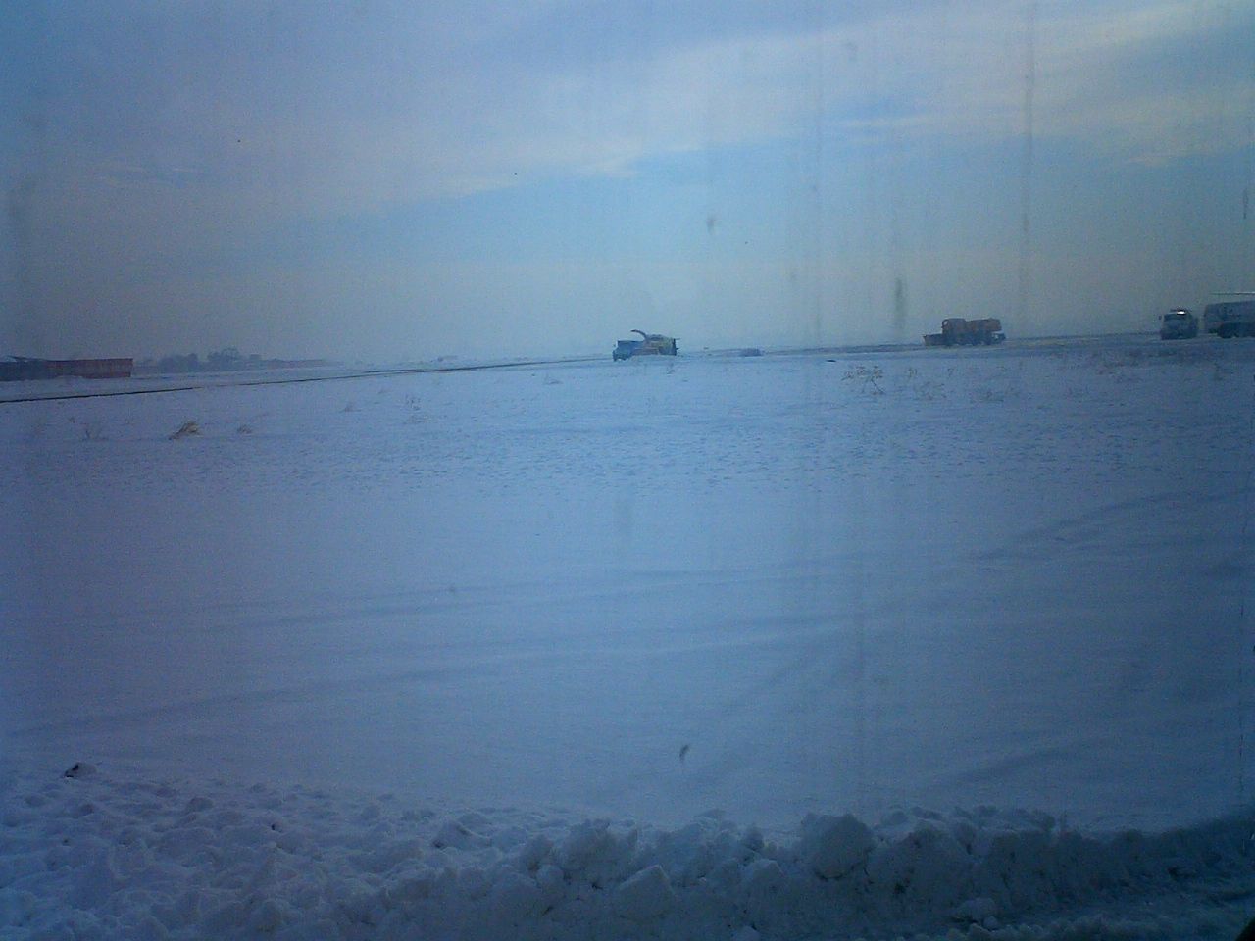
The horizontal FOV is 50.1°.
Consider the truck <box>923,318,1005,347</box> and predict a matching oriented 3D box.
[{"bbox_3d":[36.592,-15.003,146.000,8.300,2.950,2.700,-2,5,-1],"label":"truck"}]

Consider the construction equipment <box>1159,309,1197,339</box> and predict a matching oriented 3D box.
[{"bbox_3d":[53.925,-14.249,131.000,2.500,2.950,8.000,1,6,31],"label":"construction equipment"}]

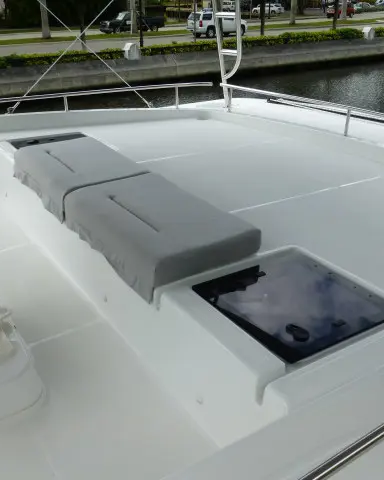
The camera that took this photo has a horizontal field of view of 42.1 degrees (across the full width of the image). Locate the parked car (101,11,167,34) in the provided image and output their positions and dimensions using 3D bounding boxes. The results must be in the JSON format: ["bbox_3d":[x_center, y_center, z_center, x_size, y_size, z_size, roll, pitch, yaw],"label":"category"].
[{"bbox_3d":[-5.344,-19.932,45.646,5.800,1.900,2.000,-17,32,-32],"label":"parked car"}]

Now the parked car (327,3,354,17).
[{"bbox_3d":[20.481,-31.595,68.661,4.400,1.750,1.820,-20,33,-36],"label":"parked car"}]

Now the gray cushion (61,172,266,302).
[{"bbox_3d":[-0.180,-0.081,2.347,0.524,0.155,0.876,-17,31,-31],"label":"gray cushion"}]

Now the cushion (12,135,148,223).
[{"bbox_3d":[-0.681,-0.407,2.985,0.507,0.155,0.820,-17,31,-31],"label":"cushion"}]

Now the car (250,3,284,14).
[{"bbox_3d":[11.530,-34.735,75.082,4.650,1.520,1.830,12,29,21],"label":"car"}]

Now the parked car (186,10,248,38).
[{"bbox_3d":[2.166,-18.040,41.869,5.130,1.920,2.000,-16,31,-30],"label":"parked car"}]

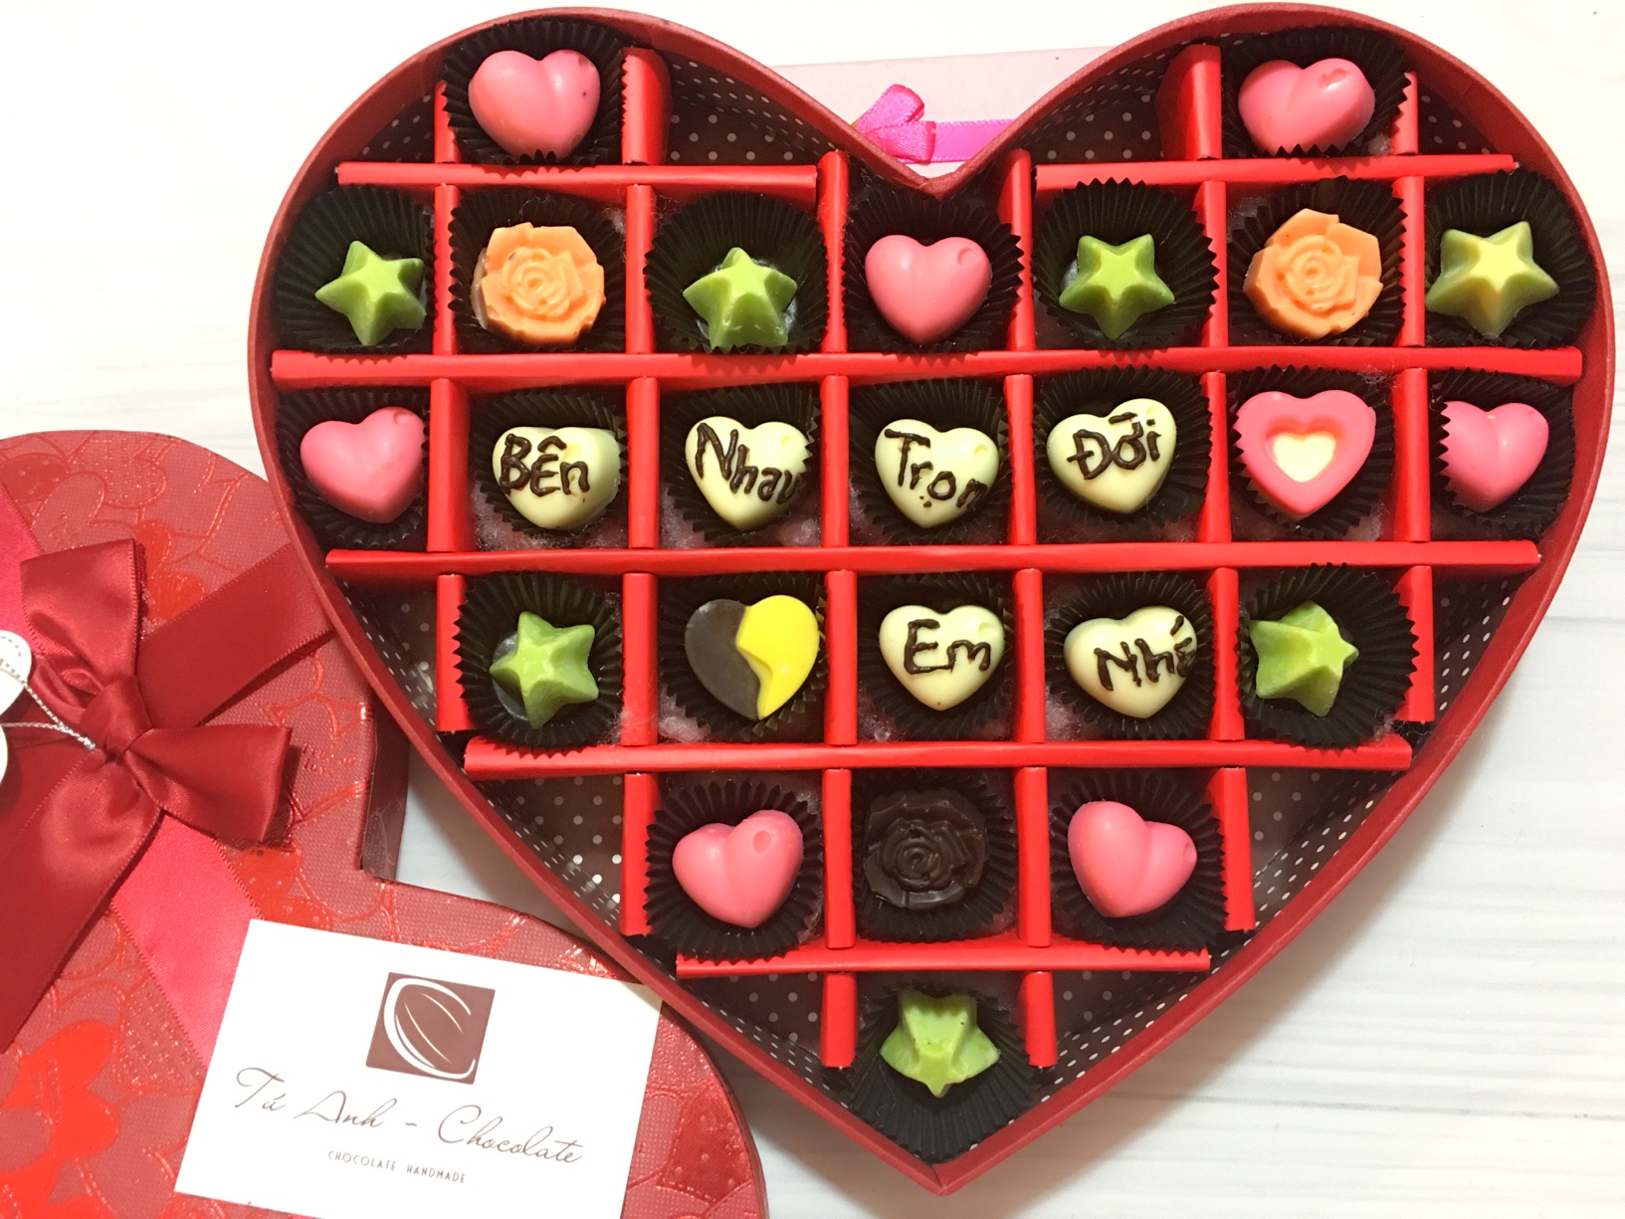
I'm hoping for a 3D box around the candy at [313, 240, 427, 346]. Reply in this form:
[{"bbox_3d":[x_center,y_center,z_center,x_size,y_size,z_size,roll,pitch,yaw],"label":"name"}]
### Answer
[{"bbox_3d":[-0.097,-0.070,0.297,0.025,0.015,0.024,6,94,-9],"label":"candy"}]

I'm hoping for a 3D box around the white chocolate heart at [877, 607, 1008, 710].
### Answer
[{"bbox_3d":[0.028,0.010,0.291,0.027,0.015,0.023,0,86,0],"label":"white chocolate heart"}]

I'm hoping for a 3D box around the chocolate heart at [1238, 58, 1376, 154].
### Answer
[{"bbox_3d":[0.109,-0.110,0.300,0.029,0.015,0.024,17,86,1],"label":"chocolate heart"}]

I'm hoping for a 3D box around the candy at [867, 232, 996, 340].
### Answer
[{"bbox_3d":[0.025,-0.071,0.297,0.028,0.015,0.024,4,86,0],"label":"candy"}]

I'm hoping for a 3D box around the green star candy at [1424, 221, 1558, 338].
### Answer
[{"bbox_3d":[0.143,-0.070,0.285,0.028,0.013,0.026,0,92,16],"label":"green star candy"}]

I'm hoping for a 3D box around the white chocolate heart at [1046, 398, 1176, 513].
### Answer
[{"bbox_3d":[0.065,-0.034,0.290,0.027,0.014,0.024,-12,86,-1],"label":"white chocolate heart"}]

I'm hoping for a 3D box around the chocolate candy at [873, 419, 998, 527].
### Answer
[{"bbox_3d":[0.027,-0.030,0.292,0.027,0.014,0.024,8,86,1],"label":"chocolate candy"}]

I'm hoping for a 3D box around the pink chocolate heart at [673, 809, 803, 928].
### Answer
[{"bbox_3d":[-0.015,0.057,0.288,0.029,0.015,0.024,-17,86,-1],"label":"pink chocolate heart"}]

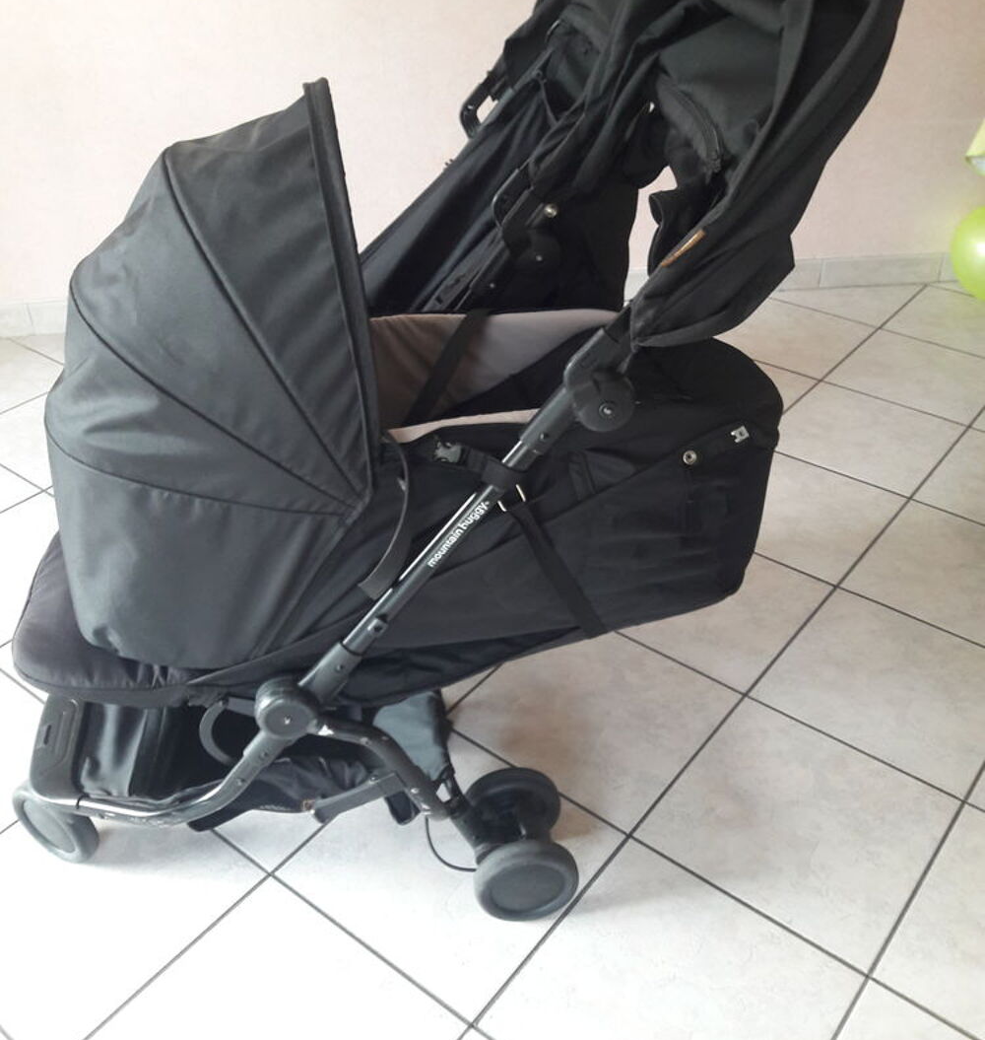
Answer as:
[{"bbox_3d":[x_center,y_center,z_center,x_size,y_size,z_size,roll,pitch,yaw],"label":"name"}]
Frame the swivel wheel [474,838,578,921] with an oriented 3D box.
[{"bbox_3d":[0.042,0.441,1.296,0.129,0.129,0.039,-5,36,-5],"label":"swivel wheel"}]

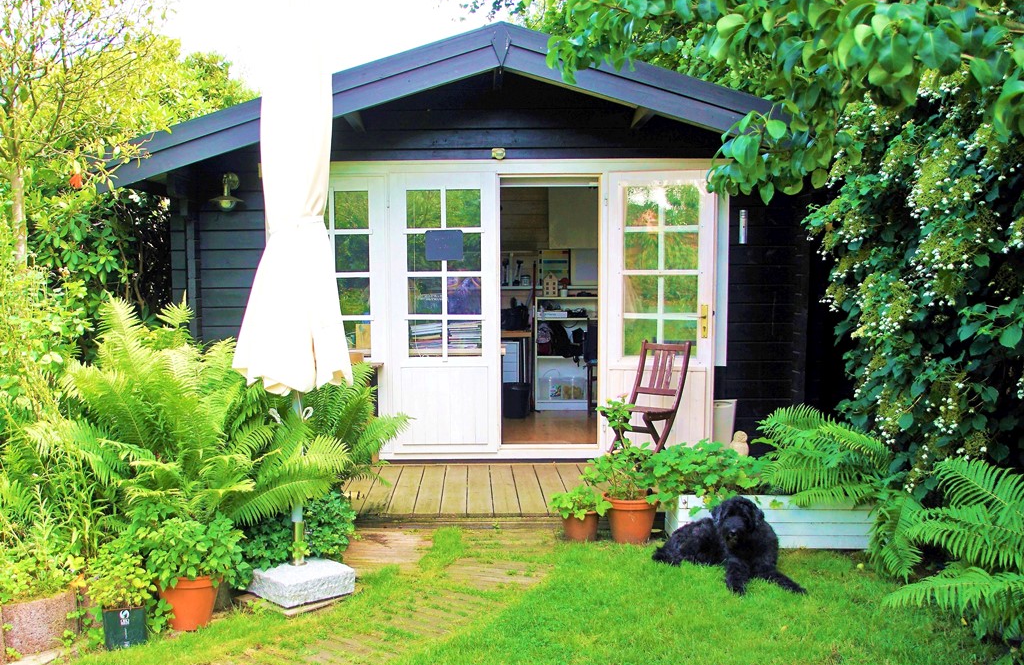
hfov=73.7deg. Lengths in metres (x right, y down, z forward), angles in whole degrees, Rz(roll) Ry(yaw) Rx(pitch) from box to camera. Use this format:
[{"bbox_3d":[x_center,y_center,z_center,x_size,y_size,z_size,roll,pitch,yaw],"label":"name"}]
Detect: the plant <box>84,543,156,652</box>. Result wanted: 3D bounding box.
[{"bbox_3d":[-1.527,1.025,2.670,0.240,0.380,0.240,-1,4,-15],"label":"plant"}]

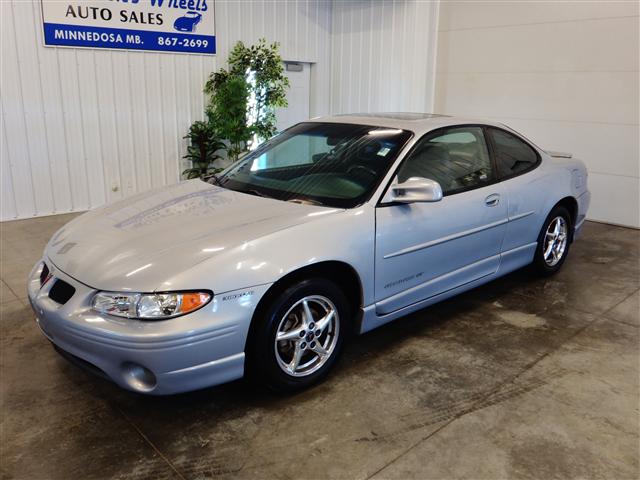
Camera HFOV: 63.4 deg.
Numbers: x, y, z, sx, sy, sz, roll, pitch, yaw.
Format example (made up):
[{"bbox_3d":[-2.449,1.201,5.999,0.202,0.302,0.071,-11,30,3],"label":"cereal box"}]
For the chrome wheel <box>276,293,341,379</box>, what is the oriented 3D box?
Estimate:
[{"bbox_3d":[-0.111,0.488,2.768,0.447,0.447,0.183,-13,21,-40],"label":"chrome wheel"}]

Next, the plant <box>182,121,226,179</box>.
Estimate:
[{"bbox_3d":[-1.594,-1.097,7.310,0.609,1.117,0.579,-13,21,-40],"label":"plant"}]

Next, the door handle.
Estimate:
[{"bbox_3d":[1.198,-0.278,3.602,0.178,0.091,0.046,-13,21,-40],"label":"door handle"}]

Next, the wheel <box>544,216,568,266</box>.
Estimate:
[{"bbox_3d":[2.018,0.000,4.598,0.447,0.447,0.183,-13,21,-40],"label":"wheel"}]

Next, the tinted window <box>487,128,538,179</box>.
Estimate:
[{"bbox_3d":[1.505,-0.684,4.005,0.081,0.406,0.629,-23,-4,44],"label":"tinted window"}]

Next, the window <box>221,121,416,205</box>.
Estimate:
[{"bbox_3d":[-0.053,-0.565,3.622,1.472,0.132,0.853,18,52,46],"label":"window"}]

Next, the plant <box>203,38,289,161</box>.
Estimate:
[{"bbox_3d":[-1.076,-1.750,7.592,1.218,2.152,1.035,-13,21,-40],"label":"plant"}]

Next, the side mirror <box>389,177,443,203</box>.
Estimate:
[{"bbox_3d":[0.524,-0.265,2.880,0.162,0.127,0.238,-13,21,-40],"label":"side mirror"}]

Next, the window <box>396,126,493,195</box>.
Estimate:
[{"bbox_3d":[0.830,-0.525,3.411,1.157,0.457,0.081,-13,-7,-40],"label":"window"}]

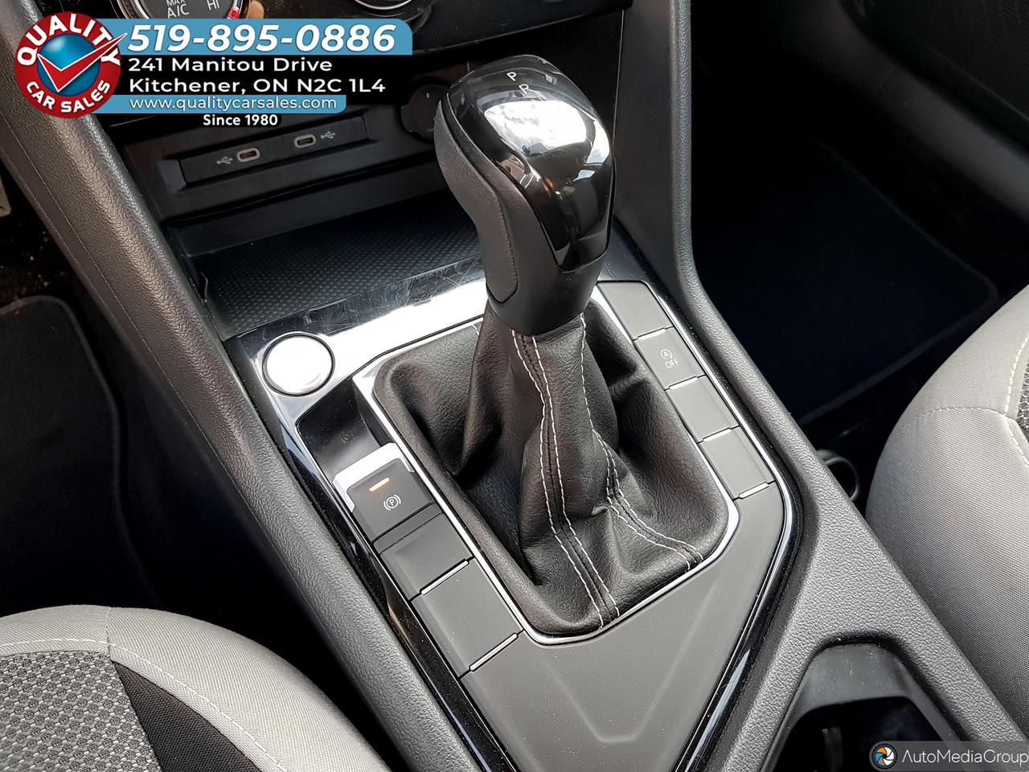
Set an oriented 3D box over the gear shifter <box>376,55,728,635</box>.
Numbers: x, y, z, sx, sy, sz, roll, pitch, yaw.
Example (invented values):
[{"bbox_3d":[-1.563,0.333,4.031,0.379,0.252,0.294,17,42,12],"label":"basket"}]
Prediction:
[{"bbox_3d":[0.026,-0.021,0.295,0.126,0.143,0.169,-22,64,-24],"label":"gear shifter"}]

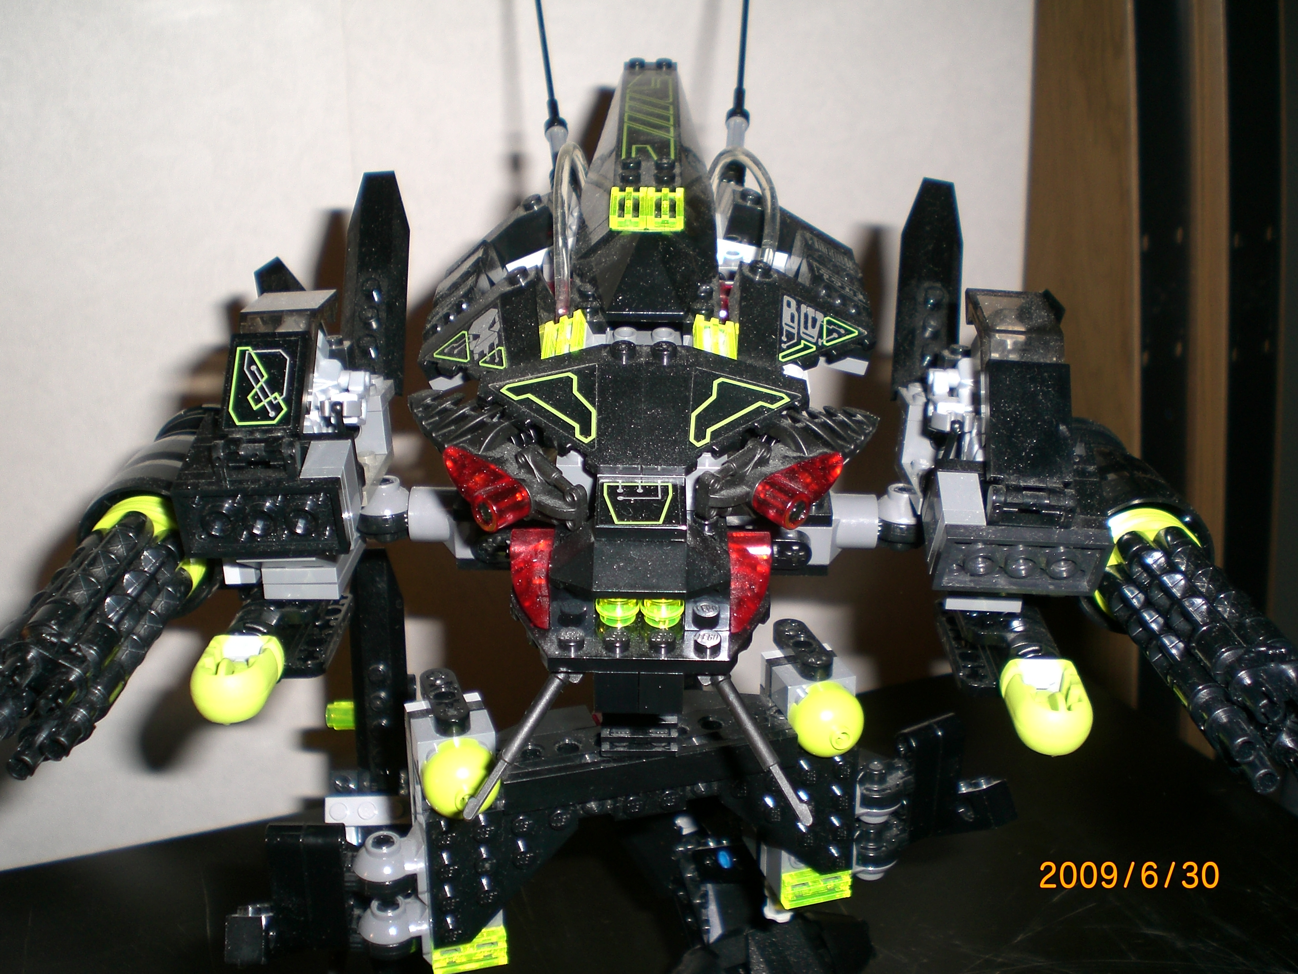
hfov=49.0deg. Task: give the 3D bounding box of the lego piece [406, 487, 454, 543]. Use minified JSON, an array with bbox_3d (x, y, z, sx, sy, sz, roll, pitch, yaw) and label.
[{"bbox_3d":[-0.052,0.006,0.337,0.011,0.013,0.013,0,20,0],"label":"lego piece"}]

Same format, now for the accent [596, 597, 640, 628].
[{"bbox_3d":[-0.005,0.021,0.257,0.008,0.005,0.008,1,35,0],"label":"accent"}]

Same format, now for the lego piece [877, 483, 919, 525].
[{"bbox_3d":[0.051,0.003,0.288,0.010,0.007,0.010,1,24,0],"label":"lego piece"}]

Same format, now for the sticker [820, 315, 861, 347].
[{"bbox_3d":[0.041,-0.031,0.301,0.009,0.001,0.011,26,40,-16],"label":"sticker"}]

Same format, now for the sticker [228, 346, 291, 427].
[{"bbox_3d":[-0.078,-0.020,0.287,0.012,0.001,0.019,-2,63,0],"label":"sticker"}]

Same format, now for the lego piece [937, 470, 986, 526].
[{"bbox_3d":[0.062,0.004,0.283,0.008,0.006,0.013,0,54,0],"label":"lego piece"}]

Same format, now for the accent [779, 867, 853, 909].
[{"bbox_3d":[0.039,0.091,0.324,0.016,0.008,0.003,-7,22,-15],"label":"accent"}]

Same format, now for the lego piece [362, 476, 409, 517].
[{"bbox_3d":[-0.063,0.002,0.338,0.012,0.007,0.012,-1,20,0],"label":"lego piece"}]

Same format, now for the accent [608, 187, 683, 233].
[{"bbox_3d":[0.000,-0.060,0.310,0.016,0.003,0.016,0,37,0],"label":"accent"}]

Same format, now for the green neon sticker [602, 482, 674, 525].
[{"bbox_3d":[-0.002,0.003,0.255,0.013,0.001,0.012,0,38,0],"label":"green neon sticker"}]

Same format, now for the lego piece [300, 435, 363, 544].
[{"bbox_3d":[-0.063,0.001,0.282,0.008,0.016,0.013,-1,34,-1],"label":"lego piece"}]

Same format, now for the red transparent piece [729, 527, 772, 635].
[{"bbox_3d":[0.019,0.018,0.264,0.009,0.007,0.028,1,35,-1],"label":"red transparent piece"}]

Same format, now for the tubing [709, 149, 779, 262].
[{"bbox_3d":[0.023,-0.069,0.347,0.018,0.028,0.020,-1,20,0],"label":"tubing"}]

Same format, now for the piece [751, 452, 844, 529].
[{"bbox_3d":[0.029,0.000,0.265,0.021,0.008,0.008,-35,41,-27],"label":"piece"}]

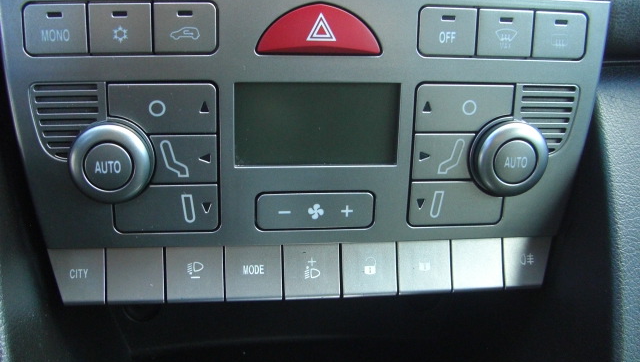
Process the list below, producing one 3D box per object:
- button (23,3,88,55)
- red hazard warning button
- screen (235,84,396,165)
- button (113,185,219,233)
[{"bbox_3d":[-0.102,-0.059,0.274,0.024,0.020,0.008,-1,14,-7],"label":"button"},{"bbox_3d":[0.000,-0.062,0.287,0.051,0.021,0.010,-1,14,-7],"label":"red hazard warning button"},{"bbox_3d":[-0.001,-0.024,0.295,0.069,0.035,0.006,-1,14,-7],"label":"screen"},{"bbox_3d":[-0.064,0.011,0.296,0.043,0.020,0.008,-1,14,-7],"label":"button"}]

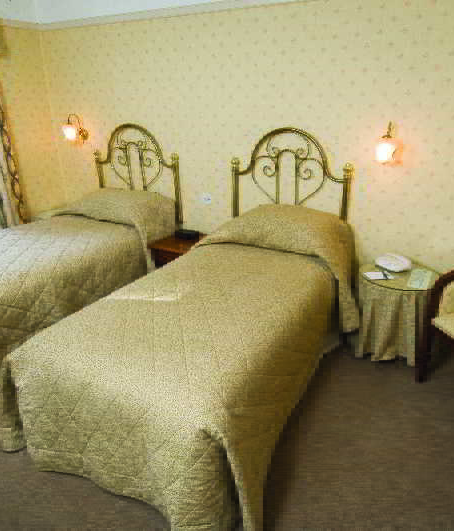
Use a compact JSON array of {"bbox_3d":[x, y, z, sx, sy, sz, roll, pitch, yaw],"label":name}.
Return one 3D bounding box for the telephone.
[{"bbox_3d":[1.110,-0.029,2.661,0.155,0.075,0.200,-19,29,-36],"label":"telephone"}]

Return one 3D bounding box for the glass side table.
[{"bbox_3d":[1.119,0.287,2.677,0.540,0.540,0.540,9,25,23],"label":"glass side table"}]

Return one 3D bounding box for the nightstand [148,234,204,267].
[{"bbox_3d":[-0.293,0.030,3.416,0.450,0.480,0.460,9,25,23],"label":"nightstand"}]

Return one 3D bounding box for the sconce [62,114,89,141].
[{"bbox_3d":[-1.386,-1.240,3.642,0.125,0.235,0.230,9,25,23],"label":"sconce"}]

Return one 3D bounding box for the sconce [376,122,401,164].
[{"bbox_3d":[1.050,-0.799,2.604,0.125,0.245,0.230,9,25,23],"label":"sconce"}]

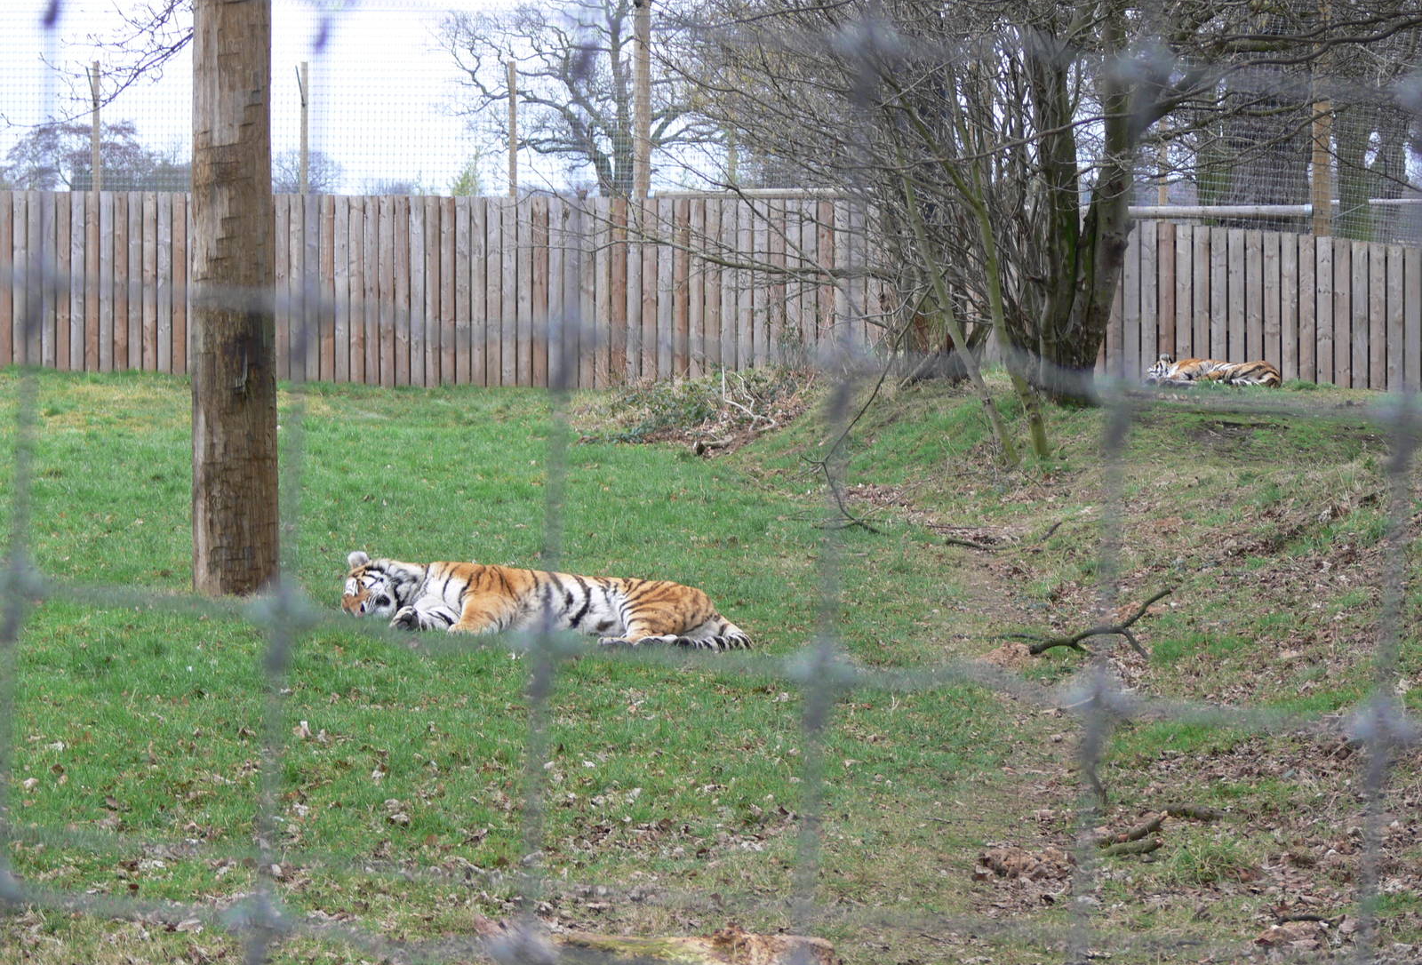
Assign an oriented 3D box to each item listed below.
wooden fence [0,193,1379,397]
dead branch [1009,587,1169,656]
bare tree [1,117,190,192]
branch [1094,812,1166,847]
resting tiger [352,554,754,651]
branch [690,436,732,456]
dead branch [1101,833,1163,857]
[{"bbox_3d":[-0.433,-2.269,65.500,18.000,2.250,0.300,1,3,22],"label":"wooden fence"},{"bbox_3d":[1.492,0.549,22.000,0.620,0.250,0.280,0,2,0],"label":"dead branch"},{"bbox_3d":[-21.892,-9.929,200.000,6.500,6.000,6.000,0,2,0],"label":"bare tree"},{"bbox_3d":[1.116,0.925,15.000,0.190,0.075,0.070,-1,3,-23],"label":"branch"},{"bbox_3d":[-0.681,0.492,23.400,1.580,0.370,0.650,1,3,18],"label":"resting tiger"},{"bbox_3d":[0.000,-0.276,43.000,0.310,0.130,0.150,0,2,0],"label":"branch"},{"bbox_3d":[1.113,0.960,14.900,0.165,0.050,0.060,-1,3,-18],"label":"dead branch"}]

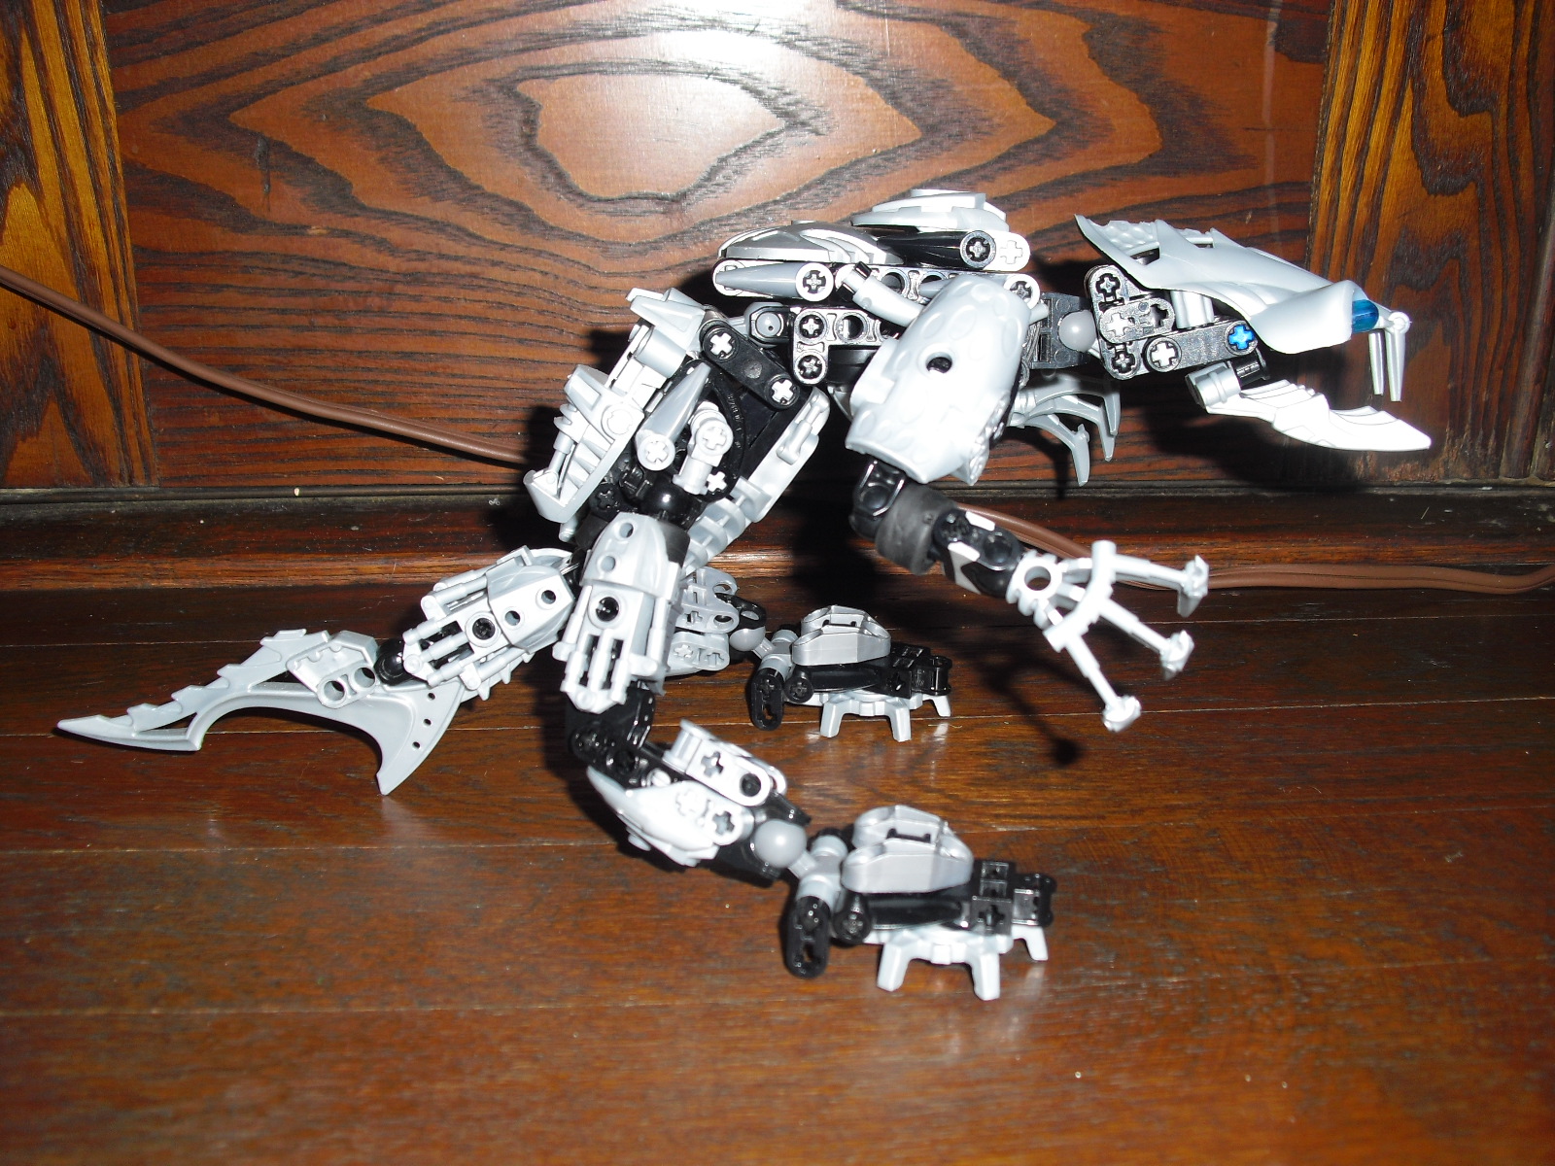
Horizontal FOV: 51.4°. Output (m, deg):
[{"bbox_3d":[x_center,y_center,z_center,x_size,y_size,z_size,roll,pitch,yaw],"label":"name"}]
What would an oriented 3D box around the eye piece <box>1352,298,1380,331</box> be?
[{"bbox_3d":[0.118,-0.054,0.326,0.006,0.006,0.006,4,21,7],"label":"eye piece"}]

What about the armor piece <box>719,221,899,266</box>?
[{"bbox_3d":[0.007,-0.068,0.328,0.035,0.008,0.026,1,21,0],"label":"armor piece"}]

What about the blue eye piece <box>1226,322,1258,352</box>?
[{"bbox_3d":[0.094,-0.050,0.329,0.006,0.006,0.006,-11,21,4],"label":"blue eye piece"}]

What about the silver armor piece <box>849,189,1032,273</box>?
[{"bbox_3d":[0.033,-0.070,0.323,0.034,0.014,0.026,1,21,0],"label":"silver armor piece"}]

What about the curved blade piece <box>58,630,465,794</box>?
[{"bbox_3d":[-0.120,0.030,0.375,0.092,0.038,0.009,2,21,4],"label":"curved blade piece"}]

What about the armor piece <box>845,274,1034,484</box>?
[{"bbox_3d":[0.030,-0.038,0.300,0.026,0.034,0.014,24,19,-9],"label":"armor piece"}]

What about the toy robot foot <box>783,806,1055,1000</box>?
[{"bbox_3d":[0.027,0.059,0.308,0.048,0.028,0.031,4,21,7],"label":"toy robot foot"}]

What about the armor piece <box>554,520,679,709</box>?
[{"bbox_3d":[-0.030,0.006,0.306,0.019,0.037,0.015,19,22,19],"label":"armor piece"}]

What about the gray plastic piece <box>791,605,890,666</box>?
[{"bbox_3d":[0.016,0.013,0.403,0.024,0.009,0.016,4,21,7],"label":"gray plastic piece"}]

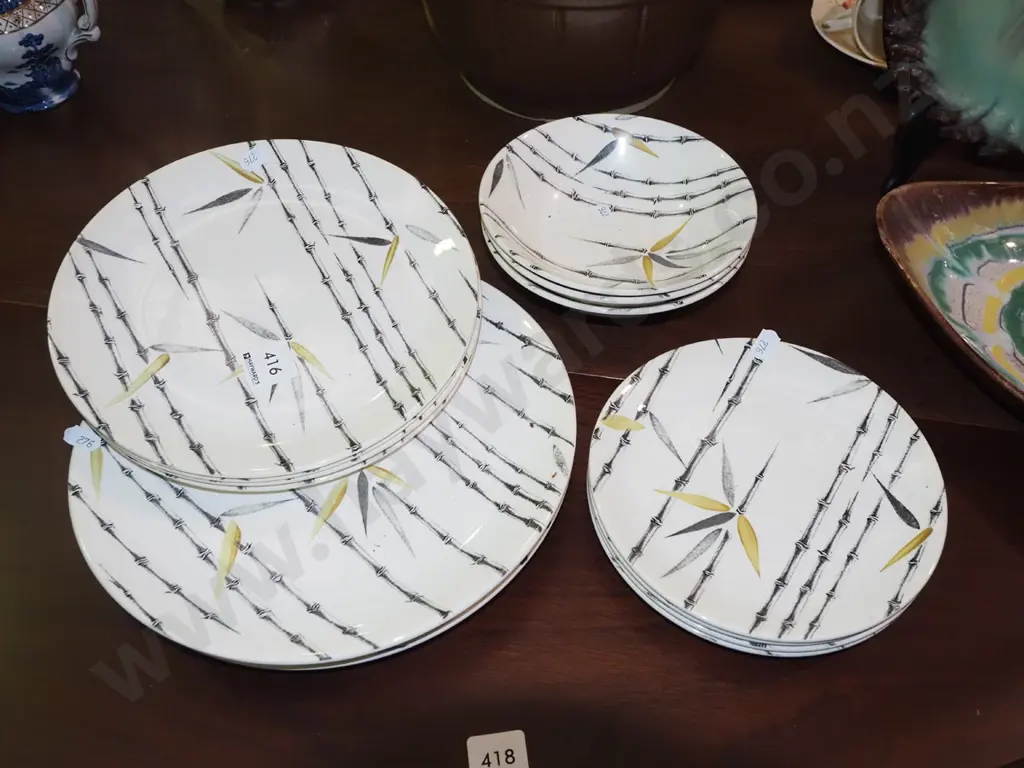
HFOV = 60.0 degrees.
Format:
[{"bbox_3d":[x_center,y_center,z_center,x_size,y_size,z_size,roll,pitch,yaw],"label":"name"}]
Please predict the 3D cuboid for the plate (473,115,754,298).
[{"bbox_3d":[0.064,-0.100,0.548,0.166,0.040,0.166,0,52,0],"label":"plate"}]

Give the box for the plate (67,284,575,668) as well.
[{"bbox_3d":[-0.096,0.027,0.472,0.259,0.025,0.259,0,52,0],"label":"plate"}]

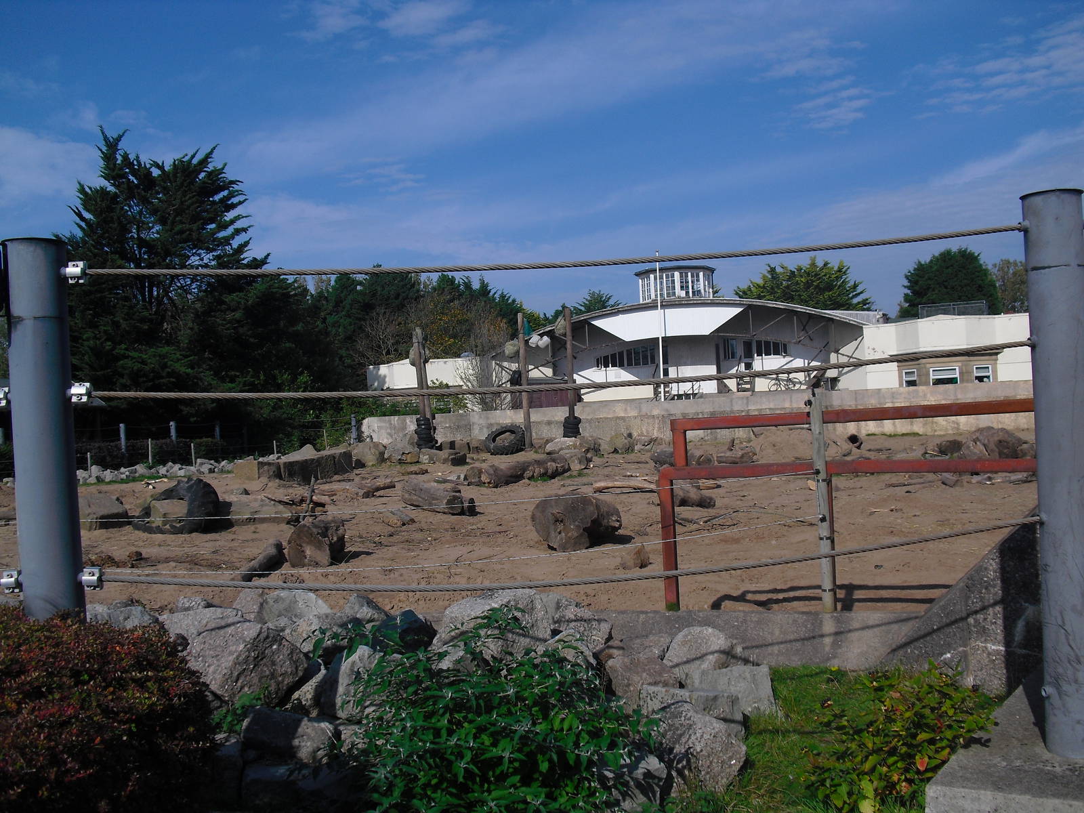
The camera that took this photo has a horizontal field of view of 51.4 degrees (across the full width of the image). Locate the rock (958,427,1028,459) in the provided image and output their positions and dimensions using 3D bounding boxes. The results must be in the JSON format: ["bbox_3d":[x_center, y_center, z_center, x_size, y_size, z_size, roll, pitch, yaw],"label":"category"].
[{"bbox_3d":[10.680,0.893,26.700,1.450,0.760,1.050,-3,1,0],"label":"rock"}]

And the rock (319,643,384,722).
[{"bbox_3d":[-1.061,1.557,6.350,0.340,0.390,0.370,-3,0,0],"label":"rock"}]

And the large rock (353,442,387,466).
[{"bbox_3d":[-4.463,1.200,29.010,0.900,0.680,0.800,-3,1,-9],"label":"large rock"}]

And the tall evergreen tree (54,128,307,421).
[{"bbox_3d":[-15.944,-5.427,50.000,10.800,13.800,10.800,-3,1,0],"label":"tall evergreen tree"}]

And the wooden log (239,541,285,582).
[{"bbox_3d":[-2.905,1.613,11.766,0.200,0.210,1.257,-3,1,1],"label":"wooden log"}]

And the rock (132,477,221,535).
[{"bbox_3d":[-5.219,1.445,16.100,1.120,0.750,0.800,-3,0,0],"label":"rock"}]

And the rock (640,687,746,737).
[{"bbox_3d":[0.968,1.988,7.300,0.660,0.330,0.420,-3,1,-9],"label":"rock"}]

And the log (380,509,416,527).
[{"bbox_3d":[-2.075,1.600,16.200,0.300,0.180,0.650,-3,1,-37],"label":"log"}]

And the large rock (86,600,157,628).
[{"bbox_3d":[-4.028,2.008,10.800,0.640,0.300,0.420,-3,1,0],"label":"large rock"}]

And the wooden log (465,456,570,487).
[{"bbox_3d":[-0.416,1.226,22.190,0.500,0.440,2.541,-2,1,41],"label":"wooden log"}]

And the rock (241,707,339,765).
[{"bbox_3d":[-1.285,1.682,5.750,0.470,0.270,0.370,-3,0,0],"label":"rock"}]

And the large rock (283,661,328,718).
[{"bbox_3d":[-1.749,2.079,8.300,0.340,0.400,0.340,-3,1,0],"label":"large rock"}]

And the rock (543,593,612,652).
[{"bbox_3d":[0.313,1.888,9.800,0.580,0.460,0.500,-3,1,0],"label":"rock"}]

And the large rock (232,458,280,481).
[{"bbox_3d":[-6.871,1.537,27.100,1.000,0.500,0.850,-3,1,11],"label":"large rock"}]

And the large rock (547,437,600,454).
[{"bbox_3d":[1.047,1.334,38.200,1.700,0.520,1.100,-3,1,0],"label":"large rock"}]

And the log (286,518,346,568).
[{"bbox_3d":[-2.768,1.658,13.900,0.550,0.570,0.800,-3,1,2],"label":"log"}]

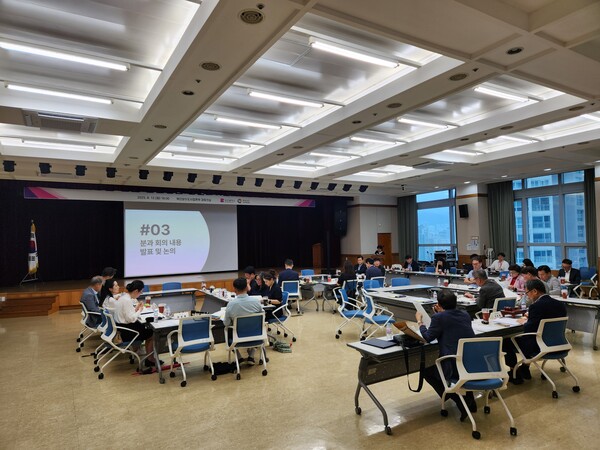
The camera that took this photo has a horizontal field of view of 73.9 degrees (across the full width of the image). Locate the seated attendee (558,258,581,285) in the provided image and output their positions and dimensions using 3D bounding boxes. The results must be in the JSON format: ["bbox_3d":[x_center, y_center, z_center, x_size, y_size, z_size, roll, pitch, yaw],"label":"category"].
[{"bbox_3d":[5.867,1.355,8.623,0.750,1.200,0.520,0,-3,-39],"label":"seated attendee"}]

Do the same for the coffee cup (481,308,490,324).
[{"bbox_3d":[2.241,1.104,4.811,0.095,0.150,0.095,-1,-3,0],"label":"coffee cup"}]

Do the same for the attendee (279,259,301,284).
[{"bbox_3d":[-0.299,1.541,10.062,0.520,1.320,0.800,-1,-3,-11],"label":"attendee"}]

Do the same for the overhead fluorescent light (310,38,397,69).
[{"bbox_3d":[0.666,-1.968,4.599,1.260,0.080,0.110,0,-3,-31],"label":"overhead fluorescent light"}]

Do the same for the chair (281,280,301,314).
[{"bbox_3d":[-0.205,1.751,9.696,0.600,0.850,0.600,-1,-2,-4],"label":"chair"}]

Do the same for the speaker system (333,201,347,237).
[{"bbox_3d":[1.953,-0.299,18.645,0.620,1.620,0.600,-1,-3,-11],"label":"speaker system"}]

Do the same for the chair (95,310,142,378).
[{"bbox_3d":[-2.536,1.623,5.553,0.560,0.830,0.580,1,-3,-35],"label":"chair"}]

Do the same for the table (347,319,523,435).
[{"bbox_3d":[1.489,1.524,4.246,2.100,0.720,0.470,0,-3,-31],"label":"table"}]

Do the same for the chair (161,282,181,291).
[{"bbox_3d":[-2.992,1.825,9.638,0.580,0.830,0.560,1,-3,-39],"label":"chair"}]

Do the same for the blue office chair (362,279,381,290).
[{"bbox_3d":[1.778,1.694,9.031,0.580,0.830,0.560,1,-4,-43],"label":"blue office chair"}]

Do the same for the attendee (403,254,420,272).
[{"bbox_3d":[3.511,1.561,12.487,0.750,1.200,0.500,1,-3,-41],"label":"attendee"}]

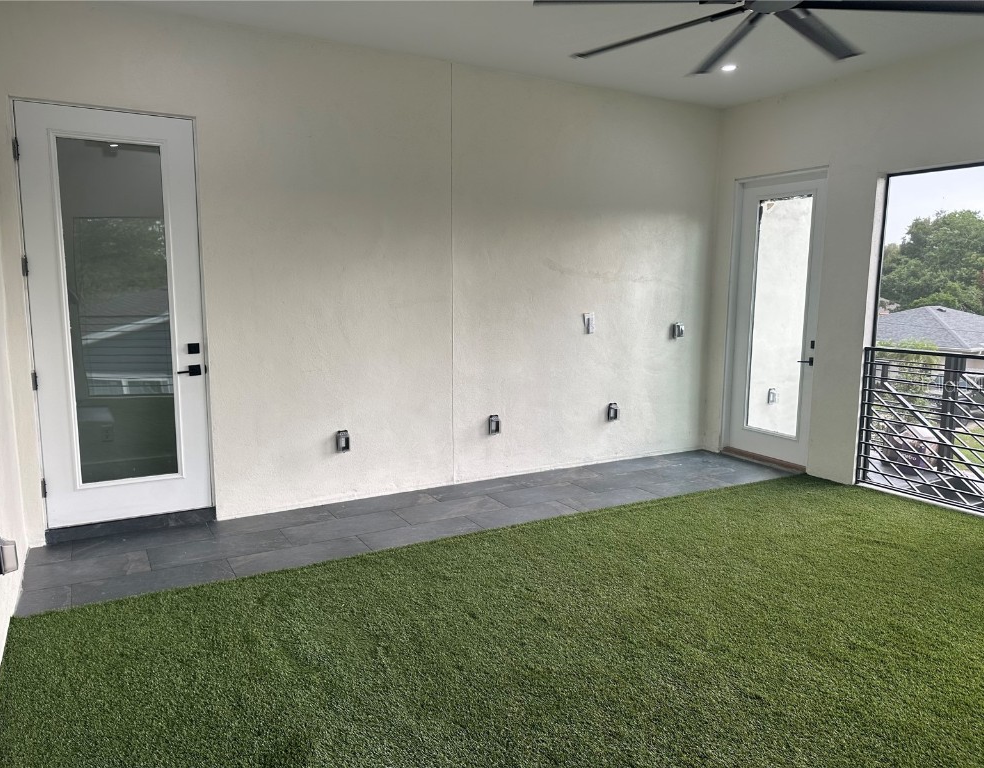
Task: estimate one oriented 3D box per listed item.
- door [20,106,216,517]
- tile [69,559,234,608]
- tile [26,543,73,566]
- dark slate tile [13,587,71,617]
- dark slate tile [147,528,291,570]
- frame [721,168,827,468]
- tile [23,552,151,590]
[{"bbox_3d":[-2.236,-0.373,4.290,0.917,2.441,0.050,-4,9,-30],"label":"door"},{"bbox_3d":[-1.746,1.035,3.693,0.757,0.013,0.320,-4,9,-30],"label":"tile"},{"bbox_3d":[-2.534,0.980,4.072,0.211,0.012,0.328,-4,9,-30],"label":"tile"},{"bbox_3d":[-2.172,1.065,3.449,0.225,0.013,0.320,-4,9,-30],"label":"dark slate tile"},{"bbox_3d":[-1.600,0.972,4.190,0.759,0.012,0.366,-4,9,-30],"label":"dark slate tile"},{"bbox_3d":[2.441,-0.535,6.161,0.120,2.465,0.940,-4,9,-30],"label":"frame"},{"bbox_3d":[-2.193,1.013,3.860,0.588,0.012,0.375,-4,9,-30],"label":"tile"}]

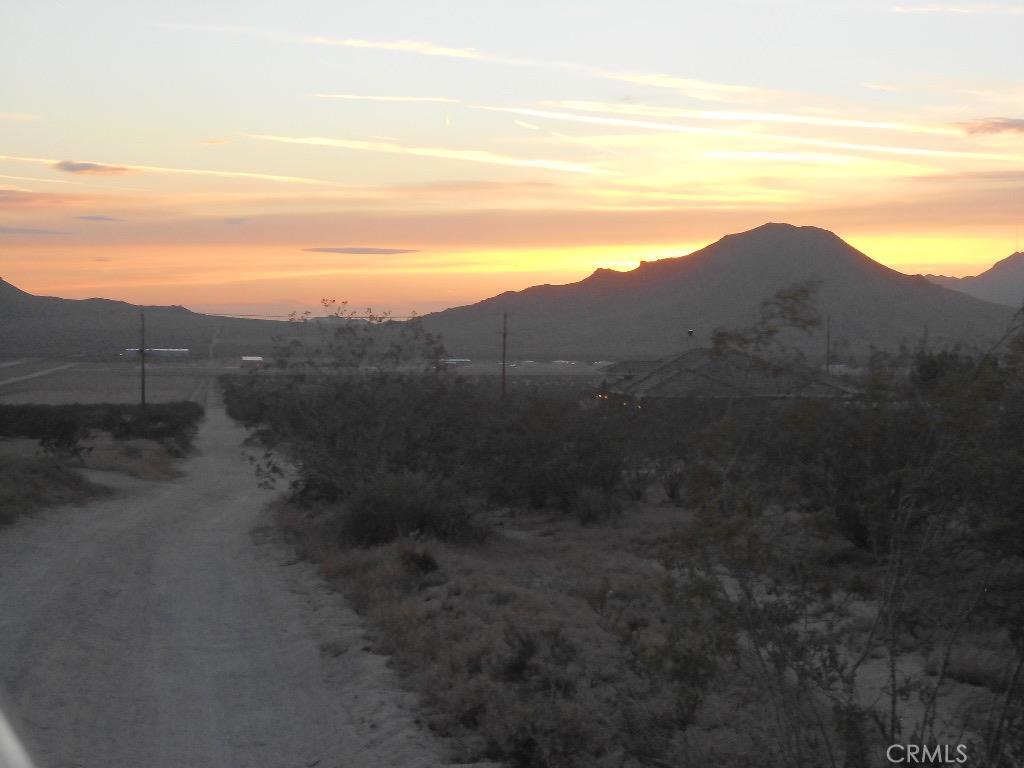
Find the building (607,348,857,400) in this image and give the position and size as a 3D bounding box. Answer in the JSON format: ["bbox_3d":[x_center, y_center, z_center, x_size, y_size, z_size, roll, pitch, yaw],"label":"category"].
[{"bbox_3d":[14.460,0.409,151.441,14.500,5.600,12.500,0,1,-8],"label":"building"}]

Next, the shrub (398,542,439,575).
[{"bbox_3d":[-0.873,1.630,21.000,0.374,0.299,0.355,0,1,0],"label":"shrub"}]

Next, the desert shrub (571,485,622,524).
[{"bbox_3d":[1.109,1.594,29.500,0.682,0.499,0.656,0,1,0],"label":"desert shrub"}]

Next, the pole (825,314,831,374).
[{"bbox_3d":[34.382,-2.561,245.000,0.300,10.000,0.300,0,1,0],"label":"pole"}]

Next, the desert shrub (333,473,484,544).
[{"bbox_3d":[-1.174,1.412,25.500,1.633,0.885,1.400,0,1,0],"label":"desert shrub"}]

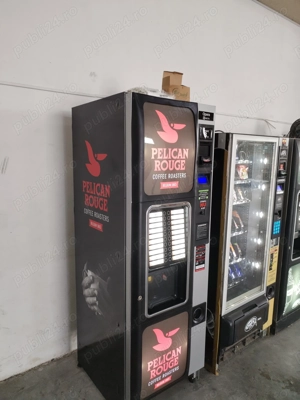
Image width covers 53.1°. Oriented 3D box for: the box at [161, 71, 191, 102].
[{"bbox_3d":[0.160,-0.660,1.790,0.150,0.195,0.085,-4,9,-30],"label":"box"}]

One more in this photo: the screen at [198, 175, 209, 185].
[{"bbox_3d":[0.327,-0.123,1.832,0.080,0.055,0.015,-5,10,-38],"label":"screen"}]

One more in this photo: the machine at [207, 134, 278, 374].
[{"bbox_3d":[0.577,0.326,2.610,0.730,1.690,0.750,-5,10,-39],"label":"machine"}]

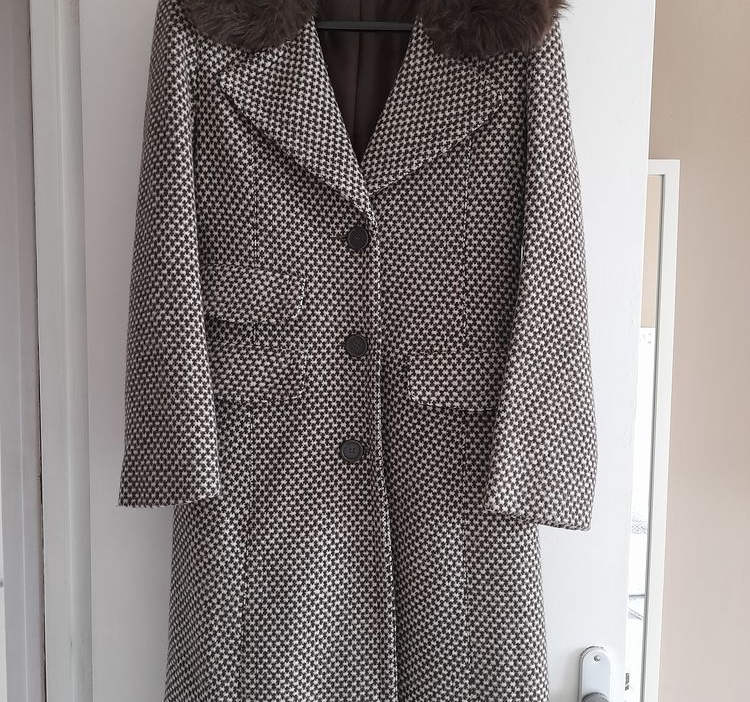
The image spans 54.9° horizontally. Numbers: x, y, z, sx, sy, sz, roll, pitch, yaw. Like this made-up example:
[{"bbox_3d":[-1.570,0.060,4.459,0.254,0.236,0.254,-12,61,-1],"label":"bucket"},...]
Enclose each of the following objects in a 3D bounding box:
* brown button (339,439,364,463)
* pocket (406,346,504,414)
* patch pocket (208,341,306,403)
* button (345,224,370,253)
[{"bbox_3d":[-0.028,0.119,0.863,0.025,0.025,0.005,2,5,1],"label":"brown button"},{"bbox_3d":[0.102,0.034,0.869,0.125,0.074,0.015,3,5,-9],"label":"pocket"},{"bbox_3d":[-0.143,0.026,0.872,0.124,0.070,0.015,6,5,10],"label":"patch pocket"},{"bbox_3d":[-0.020,-0.133,0.849,0.025,0.025,0.005,2,5,1],"label":"button"}]

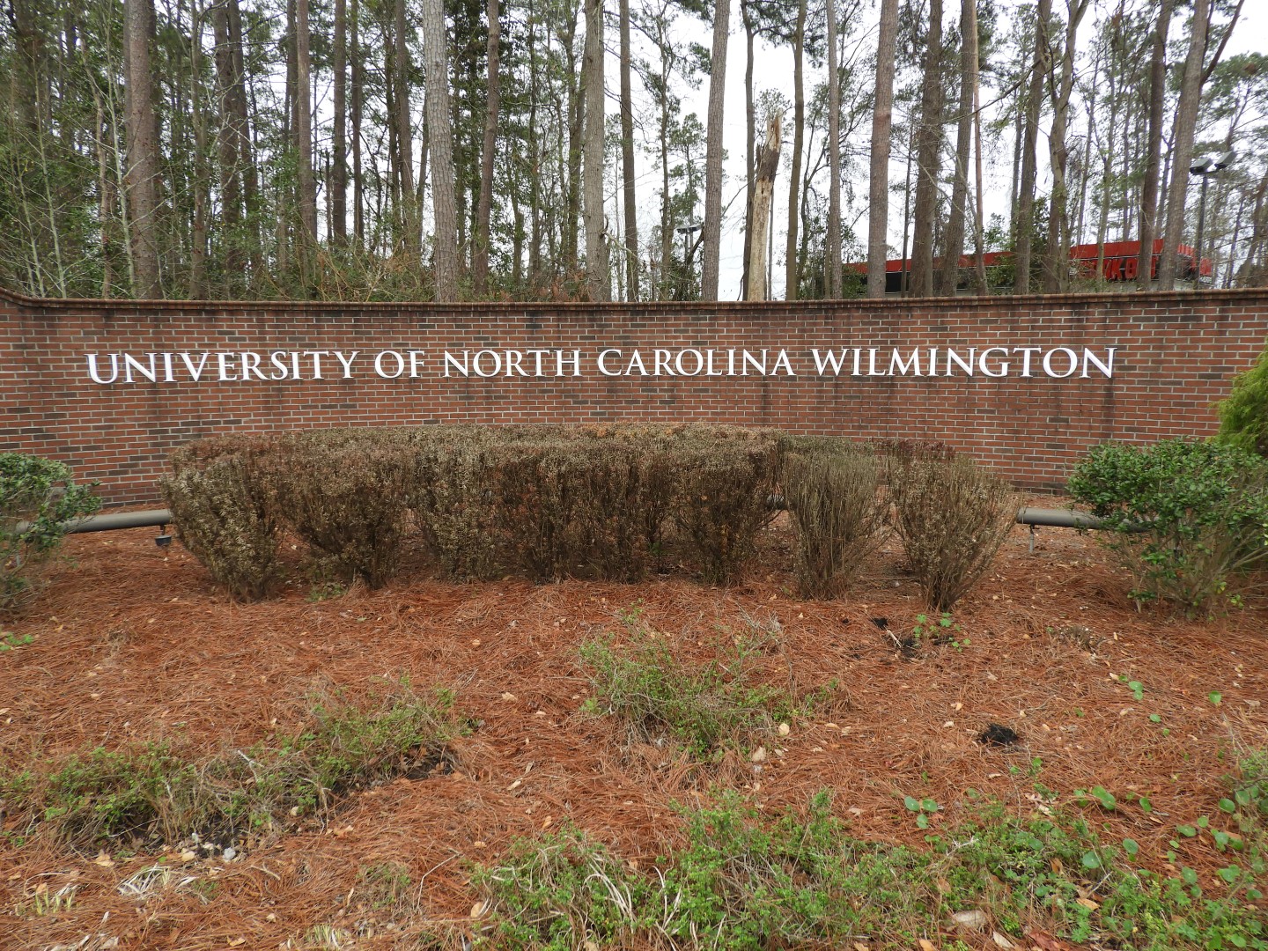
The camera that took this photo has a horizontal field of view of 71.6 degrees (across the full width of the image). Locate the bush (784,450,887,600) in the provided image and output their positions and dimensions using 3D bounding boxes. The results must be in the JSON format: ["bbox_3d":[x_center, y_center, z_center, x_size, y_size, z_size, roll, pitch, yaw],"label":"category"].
[{"bbox_3d":[1.291,0.311,5.659,0.654,0.931,0.654,2,9,13],"label":"bush"}]

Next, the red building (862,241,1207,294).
[{"bbox_3d":[19.461,-8.173,45.041,6.800,5.820,15.740,-9,12,-44],"label":"red building"}]

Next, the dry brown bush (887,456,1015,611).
[{"bbox_3d":[1.963,0.356,5.409,0.768,0.909,0.768,3,9,20],"label":"dry brown bush"}]

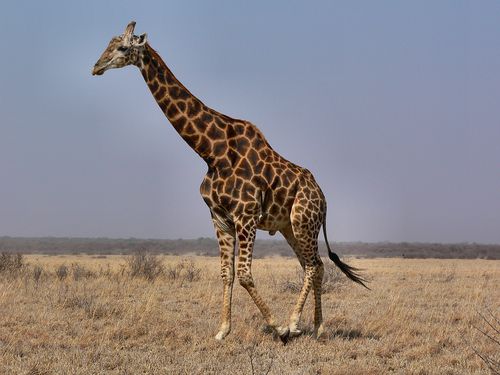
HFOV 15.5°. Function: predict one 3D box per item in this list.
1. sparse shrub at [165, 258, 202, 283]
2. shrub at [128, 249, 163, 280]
[{"bbox_3d":[-2.320,2.896,64.000,1.326,0.837,1.326,0,-2,0],"label":"sparse shrub"},{"bbox_3d":[-3.780,2.812,67.000,1.315,1.169,1.315,0,-2,0],"label":"shrub"}]

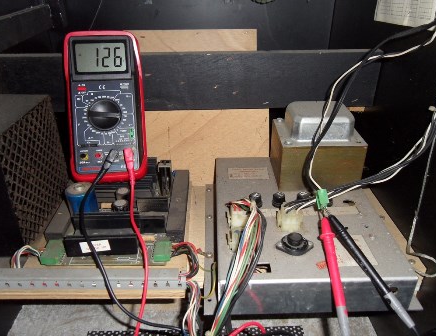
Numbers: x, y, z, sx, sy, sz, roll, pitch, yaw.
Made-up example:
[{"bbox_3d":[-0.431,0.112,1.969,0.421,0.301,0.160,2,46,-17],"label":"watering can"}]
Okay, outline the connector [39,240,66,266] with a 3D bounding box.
[{"bbox_3d":[-0.180,0.094,0.396,0.018,0.011,0.028,-1,29,-1],"label":"connector"}]

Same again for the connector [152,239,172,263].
[{"bbox_3d":[-0.061,0.091,0.399,0.018,0.011,0.024,-1,29,-1],"label":"connector"}]

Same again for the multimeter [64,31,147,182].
[{"bbox_3d":[-0.145,-0.079,0.480,0.095,0.193,0.041,-4,-5,-5],"label":"multimeter"}]

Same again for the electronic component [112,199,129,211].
[{"bbox_3d":[-0.119,0.053,0.447,0.017,0.025,0.017,-1,29,-1],"label":"electronic component"}]

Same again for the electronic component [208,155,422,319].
[{"bbox_3d":[0.087,0.062,0.435,0.188,0.044,0.232,-1,29,-1],"label":"electronic component"}]

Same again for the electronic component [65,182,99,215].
[{"bbox_3d":[-0.165,0.048,0.446,0.035,0.046,0.035,-1,29,-1],"label":"electronic component"}]

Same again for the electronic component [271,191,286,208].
[{"bbox_3d":[0.071,0.036,0.422,0.015,0.013,0.015,-1,29,-1],"label":"electronic component"}]

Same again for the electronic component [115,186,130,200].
[{"bbox_3d":[-0.123,0.039,0.472,0.016,0.025,0.016,-1,29,-1],"label":"electronic component"}]

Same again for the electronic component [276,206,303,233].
[{"bbox_3d":[0.076,0.053,0.385,0.025,0.021,0.017,-1,29,-1],"label":"electronic component"}]

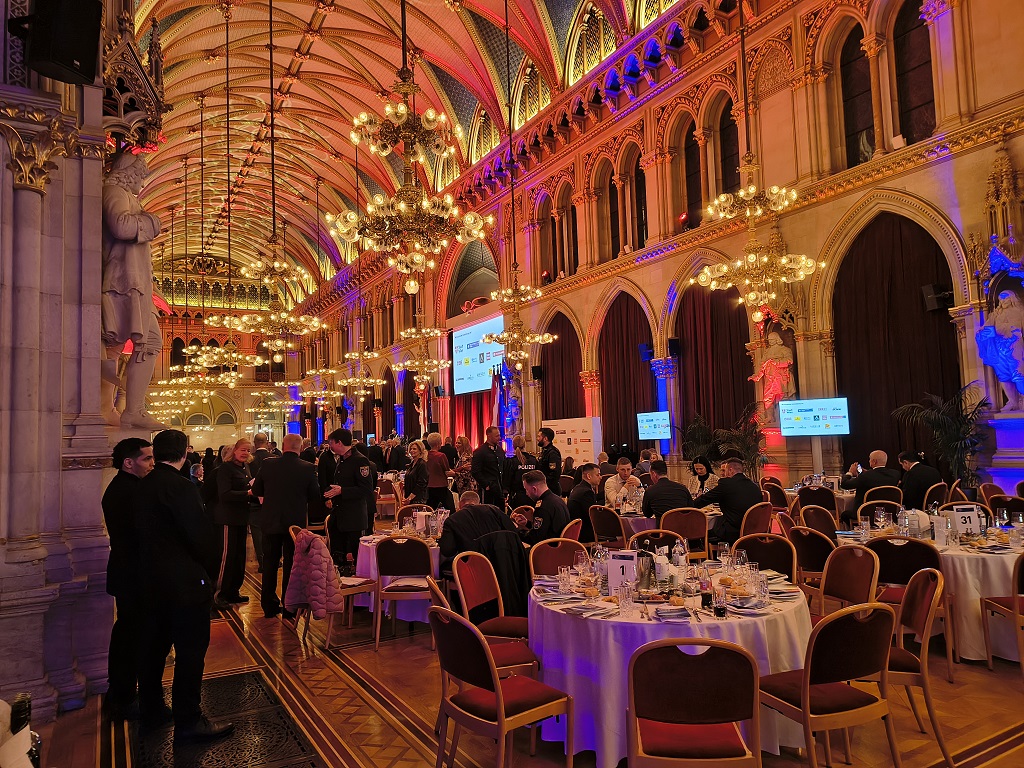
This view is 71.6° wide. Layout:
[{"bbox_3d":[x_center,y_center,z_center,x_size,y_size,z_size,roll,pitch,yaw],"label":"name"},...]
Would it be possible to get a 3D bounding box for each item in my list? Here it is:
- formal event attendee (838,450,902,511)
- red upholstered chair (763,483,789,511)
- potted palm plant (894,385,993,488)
[{"bbox_3d":[4.429,1.472,8.684,0.580,1.290,0.800,2,-5,-38],"label":"formal event attendee"},{"bbox_3d":[3.668,1.758,9.436,0.570,0.880,0.490,-1,-4,-14],"label":"red upholstered chair"},{"bbox_3d":[8.152,1.193,13.474,1.450,2.420,1.350,-5,-5,31],"label":"potted palm plant"}]

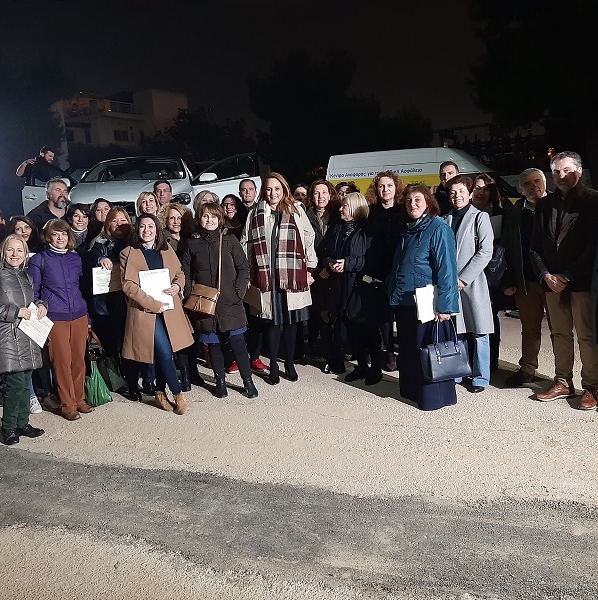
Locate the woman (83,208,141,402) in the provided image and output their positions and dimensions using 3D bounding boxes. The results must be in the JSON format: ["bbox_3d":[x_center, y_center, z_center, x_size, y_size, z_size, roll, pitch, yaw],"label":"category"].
[{"bbox_3d":[-1.576,0.030,5.360,0.520,1.651,0.480,-9,10,-35],"label":"woman"}]

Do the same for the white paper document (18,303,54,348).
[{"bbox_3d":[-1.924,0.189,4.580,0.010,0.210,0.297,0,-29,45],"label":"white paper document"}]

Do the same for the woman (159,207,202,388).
[{"bbox_3d":[-1.026,-0.009,5.450,0.500,1.651,0.380,-7,9,-25],"label":"woman"}]

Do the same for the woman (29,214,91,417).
[{"bbox_3d":[-1.946,0.156,5.070,0.520,1.623,0.380,-8,9,-27],"label":"woman"}]

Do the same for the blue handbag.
[{"bbox_3d":[1.080,0.380,4.600,0.340,0.420,0.160,-6,9,-20],"label":"blue handbag"}]

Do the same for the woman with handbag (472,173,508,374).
[{"bbox_3d":[1.596,-0.206,5.200,0.500,1.677,0.400,2,10,35],"label":"woman with handbag"}]

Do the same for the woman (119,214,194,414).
[{"bbox_3d":[-1.175,0.098,5.190,0.540,1.620,0.400,-6,9,-14],"label":"woman"}]

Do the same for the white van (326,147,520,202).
[{"bbox_3d":[3.423,-2.016,14.110,5.300,2.600,2.000,0,9,22],"label":"white van"}]

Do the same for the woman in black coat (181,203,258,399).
[{"bbox_3d":[-0.655,0.000,5.406,0.540,1.640,0.380,-4,8,-5],"label":"woman in black coat"}]

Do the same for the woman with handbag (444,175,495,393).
[{"bbox_3d":[1.338,-0.121,4.870,0.520,1.675,0.420,4,11,42],"label":"woman with handbag"}]

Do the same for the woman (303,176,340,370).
[{"bbox_3d":[0.220,-0.211,5.600,0.520,1.703,0.380,-3,8,8],"label":"woman"}]

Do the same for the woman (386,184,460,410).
[{"bbox_3d":[0.960,-0.025,4.781,0.500,1.650,0.400,3,10,36],"label":"woman"}]

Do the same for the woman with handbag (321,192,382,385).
[{"bbox_3d":[0.446,-0.089,5.300,0.530,1.619,0.460,2,10,35],"label":"woman with handbag"}]

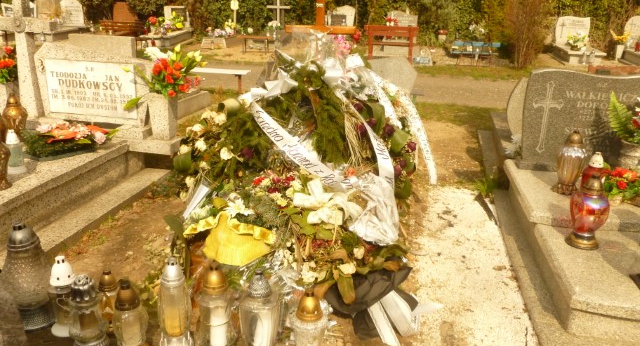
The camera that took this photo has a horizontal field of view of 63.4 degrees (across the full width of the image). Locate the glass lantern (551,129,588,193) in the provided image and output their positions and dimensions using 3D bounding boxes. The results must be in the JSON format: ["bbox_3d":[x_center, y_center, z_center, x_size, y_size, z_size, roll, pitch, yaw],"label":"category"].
[{"bbox_3d":[1.391,-0.061,2.869,0.165,0.345,0.165,5,20,11],"label":"glass lantern"}]

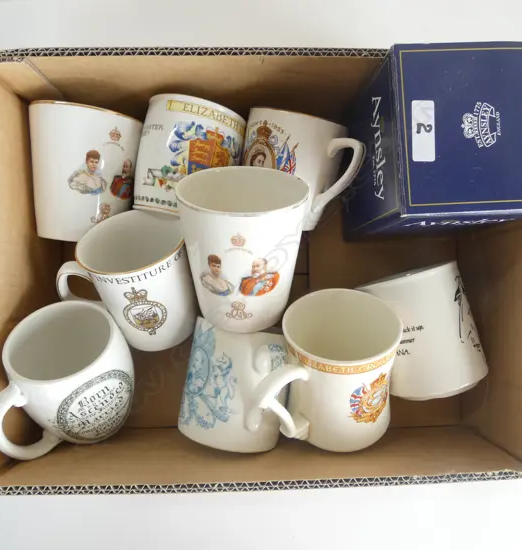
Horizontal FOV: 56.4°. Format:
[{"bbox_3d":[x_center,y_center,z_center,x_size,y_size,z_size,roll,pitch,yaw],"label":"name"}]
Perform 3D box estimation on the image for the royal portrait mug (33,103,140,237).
[{"bbox_3d":[-0.132,-0.071,0.367,0.086,0.086,0.093,8,94,0],"label":"royal portrait mug"}]

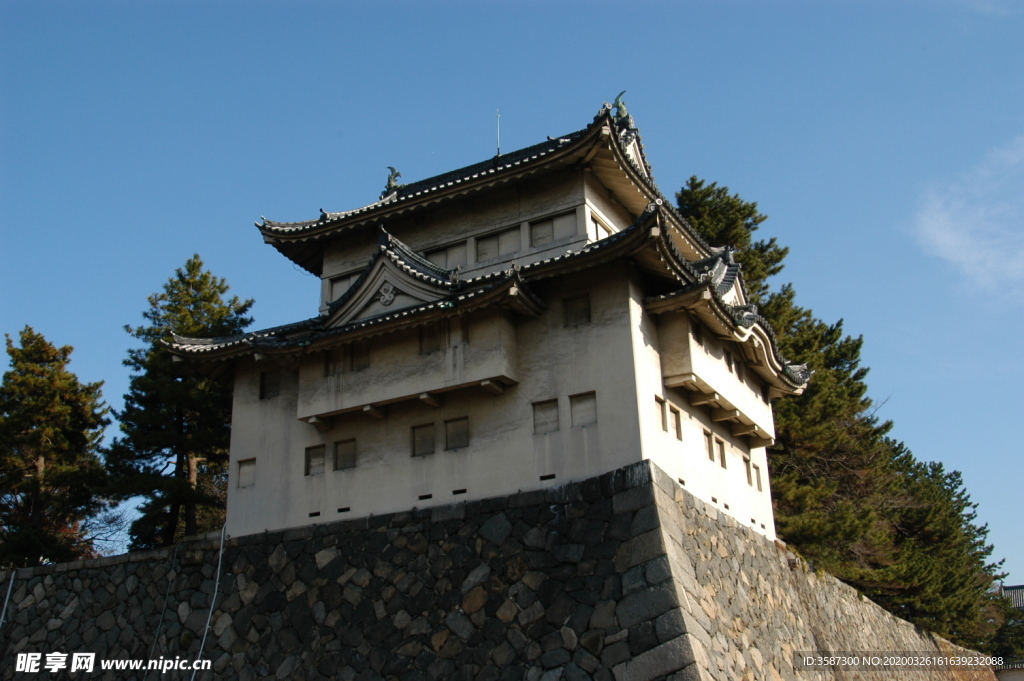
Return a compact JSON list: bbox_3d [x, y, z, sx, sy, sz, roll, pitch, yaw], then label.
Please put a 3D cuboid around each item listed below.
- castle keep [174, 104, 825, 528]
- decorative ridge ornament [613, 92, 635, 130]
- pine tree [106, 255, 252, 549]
[{"bbox_3d":[-0.041,-0.561,35.803,17.150,15.000,15.300,-13,-24,26],"label":"castle keep"},{"bbox_3d":[3.912,-8.143,36.365,0.750,1.500,0.450,-13,-24,26],"label":"decorative ridge ornament"},{"bbox_3d":[-13.736,3.061,42.629,6.800,14.400,6.800,5,-22,-17],"label":"pine tree"}]

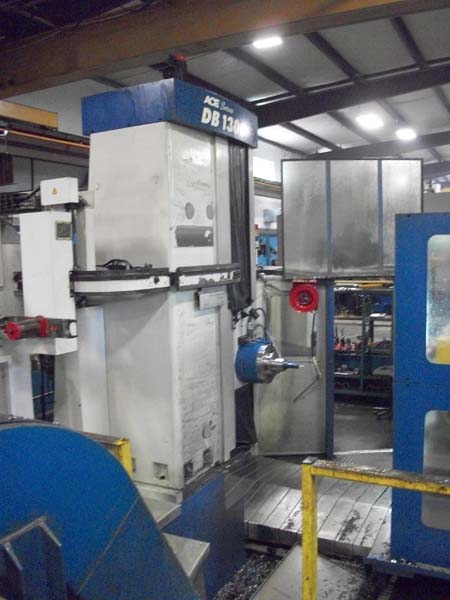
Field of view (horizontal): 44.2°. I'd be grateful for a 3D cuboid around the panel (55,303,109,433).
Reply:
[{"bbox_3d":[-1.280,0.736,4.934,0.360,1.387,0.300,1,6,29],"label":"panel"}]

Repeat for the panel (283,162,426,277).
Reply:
[{"bbox_3d":[1.477,-0.948,6.400,1.615,1.361,0.050,-2,6,-2],"label":"panel"}]

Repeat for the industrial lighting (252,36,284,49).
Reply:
[{"bbox_3d":[0.713,-4.317,9.300,0.470,0.090,0.270,1,6,29],"label":"industrial lighting"}]

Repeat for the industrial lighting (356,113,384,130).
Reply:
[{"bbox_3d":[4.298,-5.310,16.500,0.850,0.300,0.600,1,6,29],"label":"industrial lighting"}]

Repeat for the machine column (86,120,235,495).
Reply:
[{"bbox_3d":[-0.471,0.035,4.545,0.739,2.673,0.809,2,7,29],"label":"machine column"}]

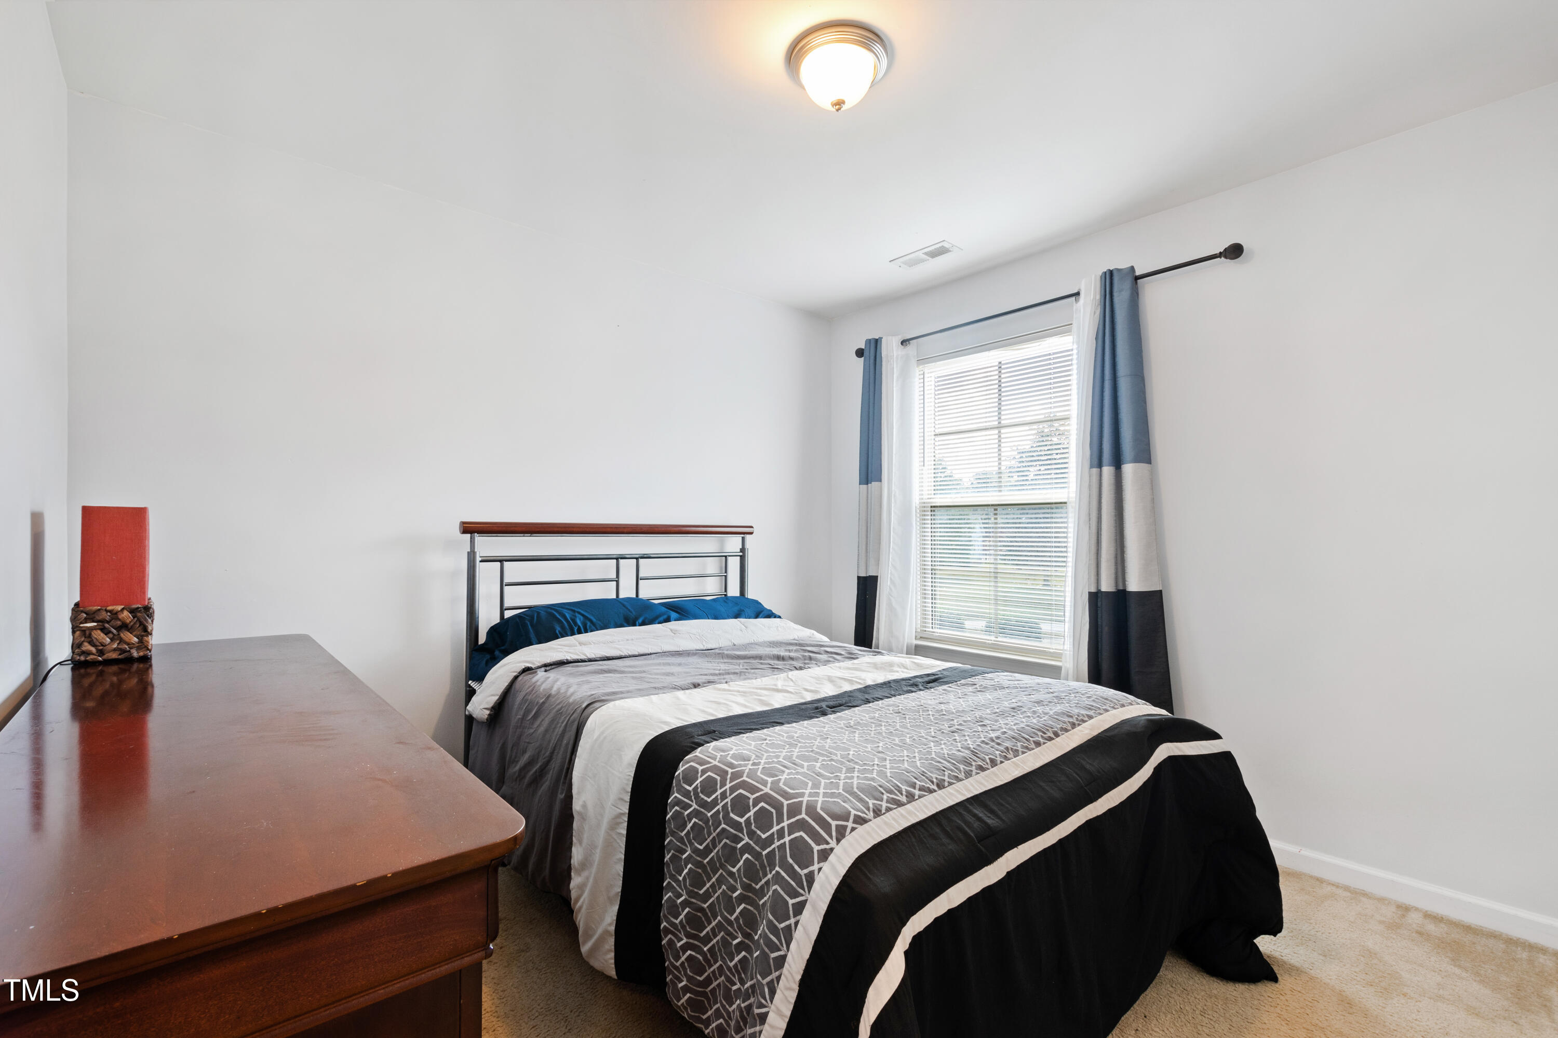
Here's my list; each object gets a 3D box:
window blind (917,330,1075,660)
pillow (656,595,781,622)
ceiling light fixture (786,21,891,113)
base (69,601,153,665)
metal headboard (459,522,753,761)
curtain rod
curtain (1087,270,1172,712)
[{"bbox_3d":[1.038,-0.106,3.122,0.050,1.450,0.880,0,-1,-43],"label":"window blind"},{"bbox_3d":[-0.198,0.471,2.930,0.680,0.210,0.430,0,-1,-43],"label":"pillow"},{"bbox_3d":[0.154,-1.130,1.682,0.264,0.150,0.264,-1,-1,0],"label":"ceiling light fixture"},{"bbox_3d":[-1.505,0.254,1.479,0.132,0.124,0.130,0,-1,-38],"label":"base"},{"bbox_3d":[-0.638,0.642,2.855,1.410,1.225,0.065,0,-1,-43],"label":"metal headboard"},{"bbox_3d":[1.042,-0.935,2.953,0.090,0.060,1.800,0,-1,-43],"label":"curtain rod"},{"bbox_3d":[1.385,0.080,2.569,0.100,2.130,0.340,0,-1,-43],"label":"curtain"}]

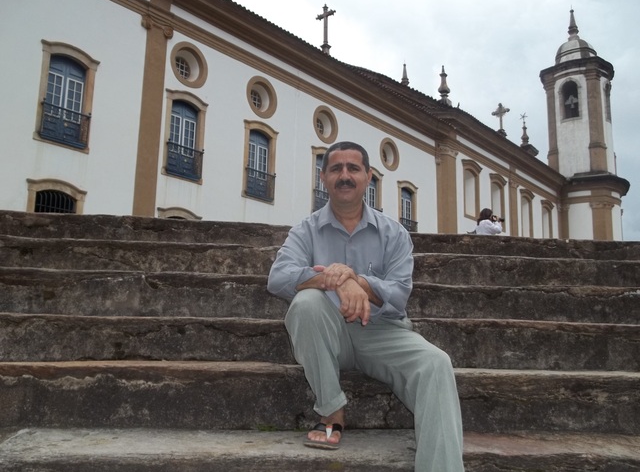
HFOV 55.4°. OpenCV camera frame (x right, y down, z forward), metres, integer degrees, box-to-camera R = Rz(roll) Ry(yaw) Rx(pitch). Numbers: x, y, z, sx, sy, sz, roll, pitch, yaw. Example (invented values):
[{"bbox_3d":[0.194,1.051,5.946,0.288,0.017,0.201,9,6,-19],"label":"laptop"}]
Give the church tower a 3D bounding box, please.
[{"bbox_3d":[20.549,-5.015,47.702,5.800,28.000,5.800,-9,-15,41],"label":"church tower"}]

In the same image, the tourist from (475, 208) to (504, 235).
[{"bbox_3d":[2.835,0.340,10.119,0.500,1.640,0.500,5,-12,-19],"label":"tourist"}]

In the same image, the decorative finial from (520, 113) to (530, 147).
[{"bbox_3d":[17.128,-8.909,51.061,0.720,2.978,0.720,-9,-15,41],"label":"decorative finial"}]

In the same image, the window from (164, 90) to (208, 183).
[{"bbox_3d":[-4.240,-3.131,19.125,0.360,2.858,1.621,-9,-15,41],"label":"window"}]

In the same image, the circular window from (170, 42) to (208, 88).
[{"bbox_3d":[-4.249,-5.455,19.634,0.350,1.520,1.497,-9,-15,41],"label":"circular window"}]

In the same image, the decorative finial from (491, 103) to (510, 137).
[{"bbox_3d":[16.817,-10.836,56.750,1.500,3.200,0.450,-9,-15,41],"label":"decorative finial"}]

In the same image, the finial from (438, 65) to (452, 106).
[{"bbox_3d":[7.087,-8.414,34.529,0.780,2.350,0.780,1,-11,0],"label":"finial"}]

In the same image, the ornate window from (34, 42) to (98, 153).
[{"bbox_3d":[-6.769,-3.734,16.306,0.360,2.858,1.621,-9,-15,41],"label":"ornate window"}]

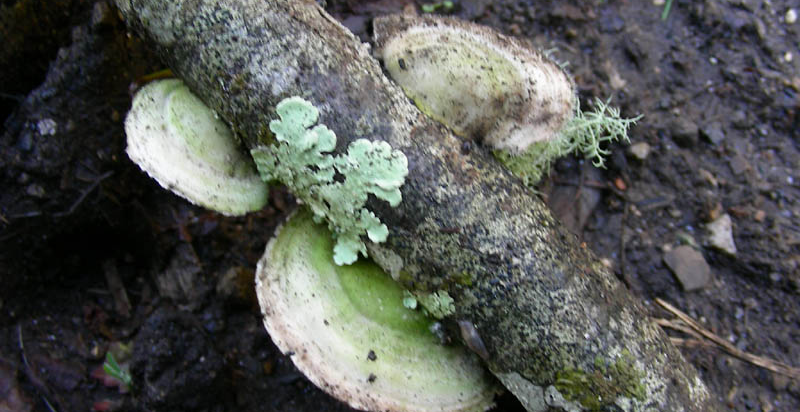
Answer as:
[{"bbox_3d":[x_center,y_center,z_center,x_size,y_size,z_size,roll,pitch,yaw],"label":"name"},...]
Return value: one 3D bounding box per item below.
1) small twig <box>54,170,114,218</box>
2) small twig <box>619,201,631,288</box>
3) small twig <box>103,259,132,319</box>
[{"bbox_3d":[-0.147,-0.005,0.412,0.006,0.003,0.034,38,66,18],"label":"small twig"},{"bbox_3d":[0.104,0.017,0.408,0.004,0.002,0.046,6,60,2],"label":"small twig"},{"bbox_3d":[-0.125,0.036,0.388,0.005,0.004,0.030,-22,63,-14],"label":"small twig"}]

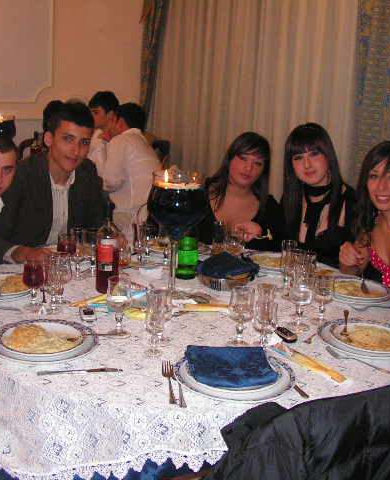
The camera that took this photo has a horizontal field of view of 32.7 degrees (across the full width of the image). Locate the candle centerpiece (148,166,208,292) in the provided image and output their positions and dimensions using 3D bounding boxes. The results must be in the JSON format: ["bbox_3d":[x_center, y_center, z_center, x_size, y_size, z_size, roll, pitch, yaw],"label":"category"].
[{"bbox_3d":[-0.060,-0.022,2.073,0.185,0.410,0.185,3,14,0],"label":"candle centerpiece"}]

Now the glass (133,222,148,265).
[{"bbox_3d":[-0.203,0.010,2.515,0.056,0.160,0.056,3,15,0],"label":"glass"}]

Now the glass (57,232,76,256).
[{"bbox_3d":[-0.445,0.035,2.298,0.067,0.155,0.067,3,14,0],"label":"glass"}]

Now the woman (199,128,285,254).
[{"bbox_3d":[0.192,0.157,2.868,0.490,1.235,0.680,5,15,7],"label":"woman"}]

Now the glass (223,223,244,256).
[{"bbox_3d":[0.156,0.018,2.480,0.070,0.162,0.070,3,14,0],"label":"glass"}]

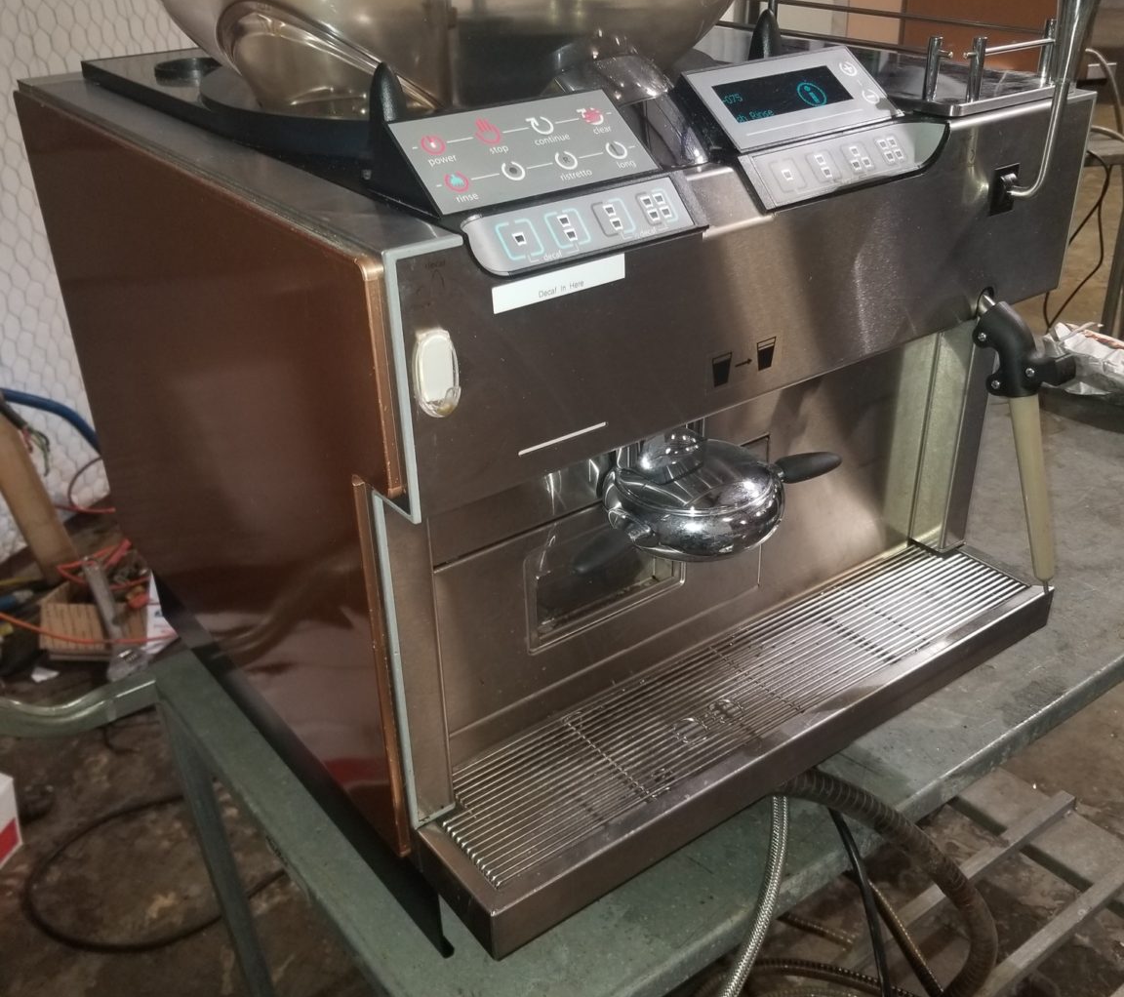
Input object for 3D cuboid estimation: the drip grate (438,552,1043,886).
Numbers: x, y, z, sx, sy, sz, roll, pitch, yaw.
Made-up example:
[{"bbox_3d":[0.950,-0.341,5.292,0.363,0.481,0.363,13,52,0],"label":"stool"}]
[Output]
[{"bbox_3d":[0.132,0.125,0.777,0.482,0.008,0.091,-21,34,-30],"label":"drip grate"}]

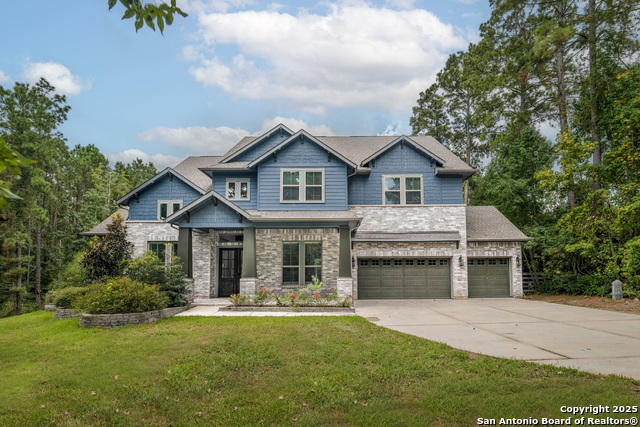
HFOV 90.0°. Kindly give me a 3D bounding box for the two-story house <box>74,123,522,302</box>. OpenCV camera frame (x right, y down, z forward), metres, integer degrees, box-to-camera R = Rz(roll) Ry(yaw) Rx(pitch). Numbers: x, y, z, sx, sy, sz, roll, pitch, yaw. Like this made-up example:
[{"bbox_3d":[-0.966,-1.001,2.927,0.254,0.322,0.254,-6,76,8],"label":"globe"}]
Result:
[{"bbox_3d":[-1.100,0.100,21.400,24.000,9.400,12.500,0,-3,1],"label":"two-story house"}]

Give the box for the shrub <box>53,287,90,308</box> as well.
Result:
[{"bbox_3d":[-11.000,3.780,14.300,1.850,1.000,1.600,0,-3,0],"label":"shrub"}]

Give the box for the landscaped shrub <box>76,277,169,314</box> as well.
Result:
[{"bbox_3d":[-7.350,3.100,12.000,3.100,1.350,2.100,0,-3,0],"label":"landscaped shrub"}]

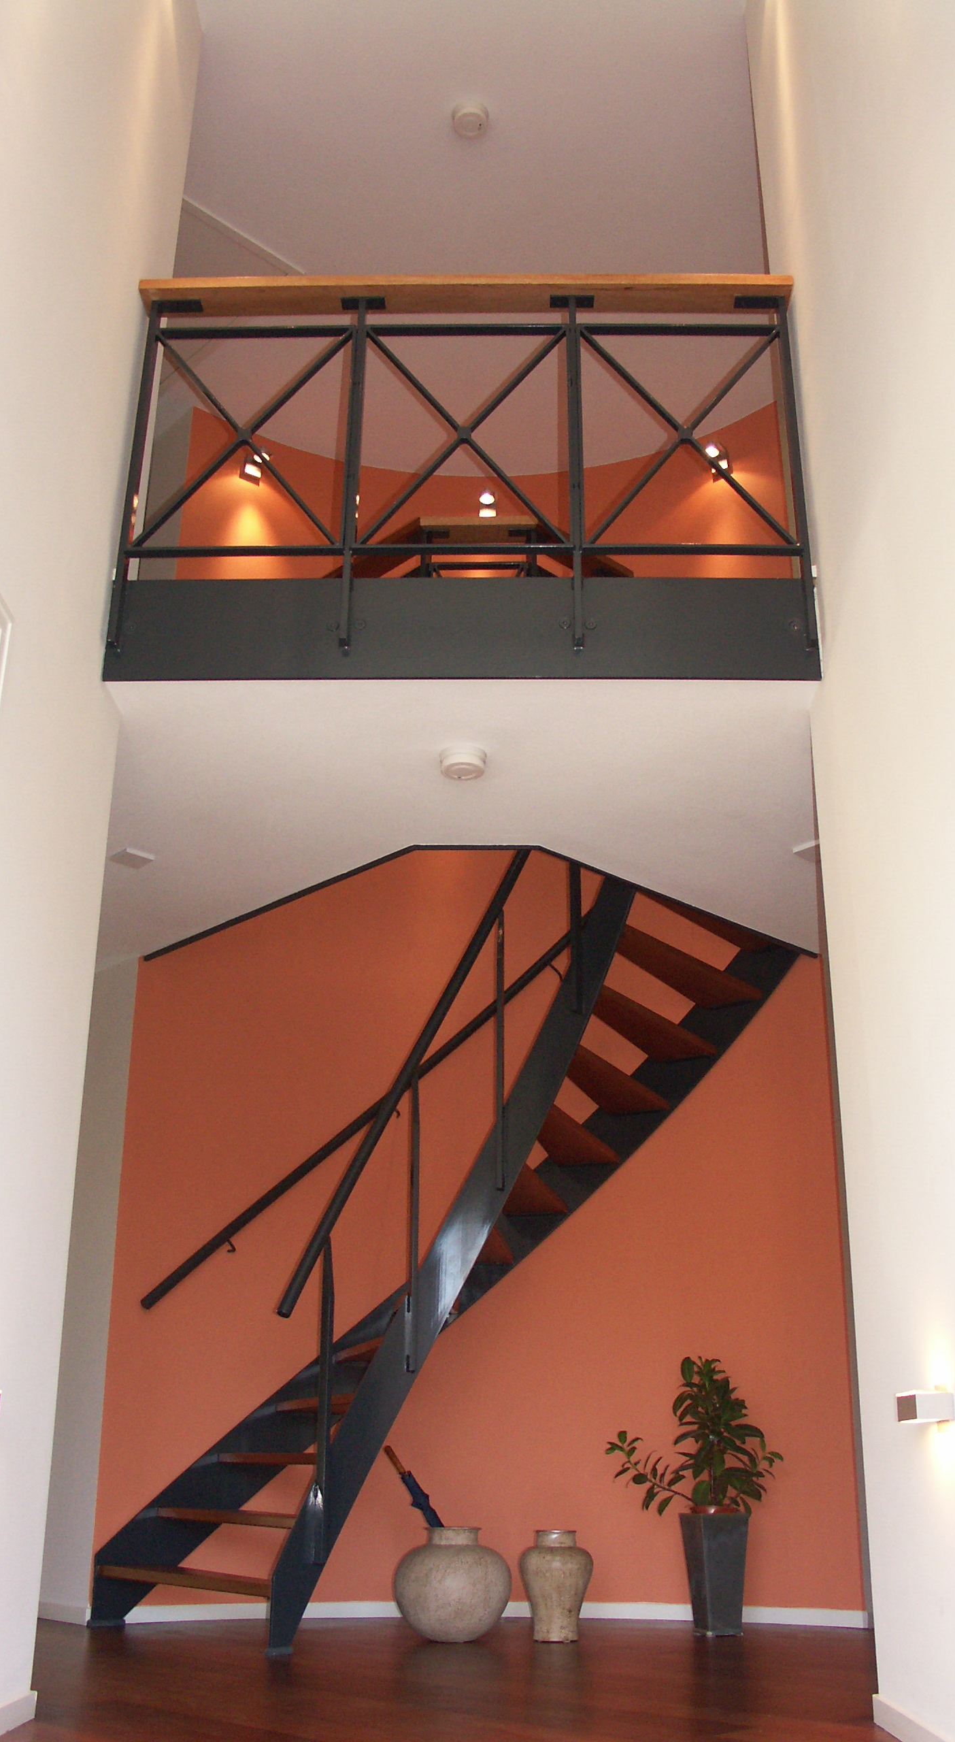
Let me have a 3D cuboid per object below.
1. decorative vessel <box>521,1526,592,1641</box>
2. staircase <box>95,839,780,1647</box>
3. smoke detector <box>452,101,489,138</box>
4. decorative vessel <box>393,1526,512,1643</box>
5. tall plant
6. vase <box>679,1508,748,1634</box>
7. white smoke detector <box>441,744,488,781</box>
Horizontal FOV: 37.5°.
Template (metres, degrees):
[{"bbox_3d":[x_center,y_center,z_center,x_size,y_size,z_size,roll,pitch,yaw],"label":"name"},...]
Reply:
[{"bbox_3d":[0.248,2.241,4.430,0.231,0.312,0.231,0,-22,0],"label":"decorative vessel"},{"bbox_3d":[0.010,1.196,4.974,2.575,2.657,0.959,0,-22,0],"label":"staircase"},{"bbox_3d":[-0.026,-2.841,5.335,0.142,0.057,0.142,0,-22,0],"label":"smoke detector"},{"bbox_3d":[-0.080,2.245,4.446,0.369,0.315,0.369,0,-22,0],"label":"decorative vessel"},{"bbox_3d":[0.739,1.919,4.796,0.578,0.507,0.433,0,-22,0],"label":"tall plant"},{"bbox_3d":[0.785,2.305,4.640,0.170,0.350,0.170,7,-23,-16],"label":"vase"},{"bbox_3d":[-0.041,-0.326,4.242,0.142,0.054,0.142,0,-22,0],"label":"white smoke detector"}]

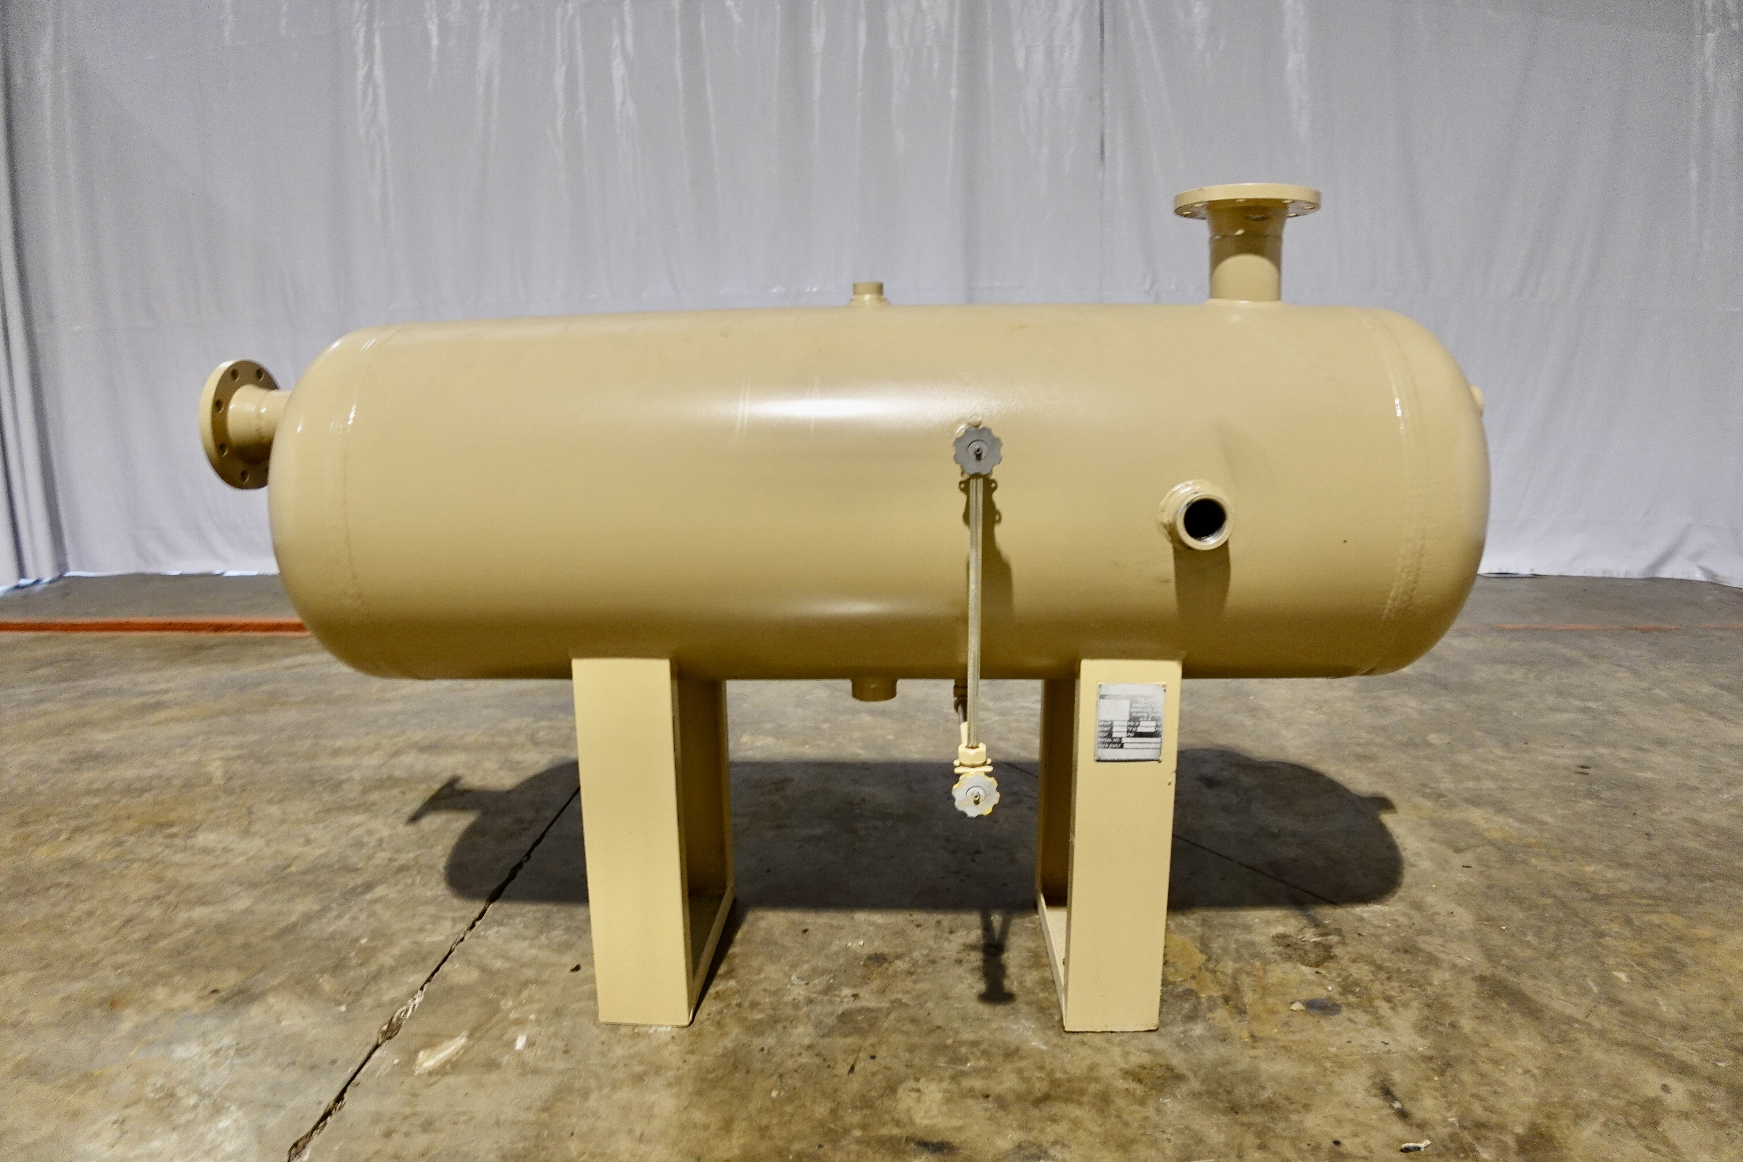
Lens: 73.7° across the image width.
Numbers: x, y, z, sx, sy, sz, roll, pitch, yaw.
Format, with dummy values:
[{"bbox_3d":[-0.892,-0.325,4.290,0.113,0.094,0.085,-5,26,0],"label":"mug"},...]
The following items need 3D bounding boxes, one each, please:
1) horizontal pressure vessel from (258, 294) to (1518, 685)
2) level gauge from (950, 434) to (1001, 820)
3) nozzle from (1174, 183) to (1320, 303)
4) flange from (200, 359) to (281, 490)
[{"bbox_3d":[0.008,-0.142,1.912,1.940,0.610,0.610,0,9,3],"label":"horizontal pressure vessel"},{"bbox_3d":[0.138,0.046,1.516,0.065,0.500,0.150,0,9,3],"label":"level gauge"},{"bbox_3d":[0.589,-0.519,1.820,0.229,0.180,0.229,0,9,3],"label":"nozzle"},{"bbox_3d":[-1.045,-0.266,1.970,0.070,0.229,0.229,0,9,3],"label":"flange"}]

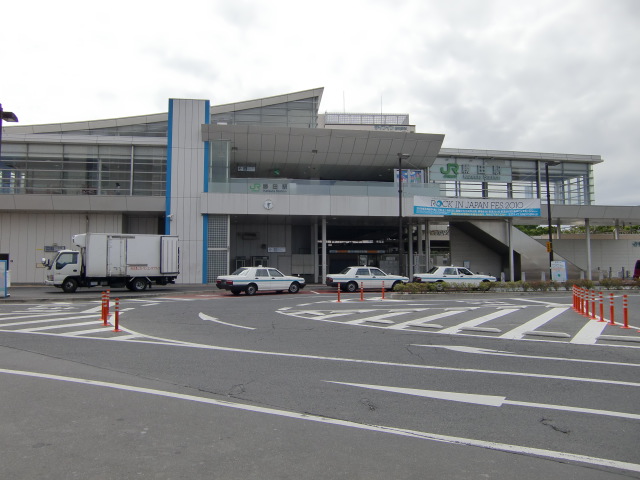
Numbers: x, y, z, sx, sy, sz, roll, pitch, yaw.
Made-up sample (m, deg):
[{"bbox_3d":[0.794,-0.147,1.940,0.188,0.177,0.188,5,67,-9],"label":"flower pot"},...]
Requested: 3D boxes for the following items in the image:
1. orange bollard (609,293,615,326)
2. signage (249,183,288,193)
[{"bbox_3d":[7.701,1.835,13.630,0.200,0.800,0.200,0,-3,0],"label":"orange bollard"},{"bbox_3d":[-3.551,-3.599,35.909,2.680,0.640,0.080,1,-3,-5],"label":"signage"}]

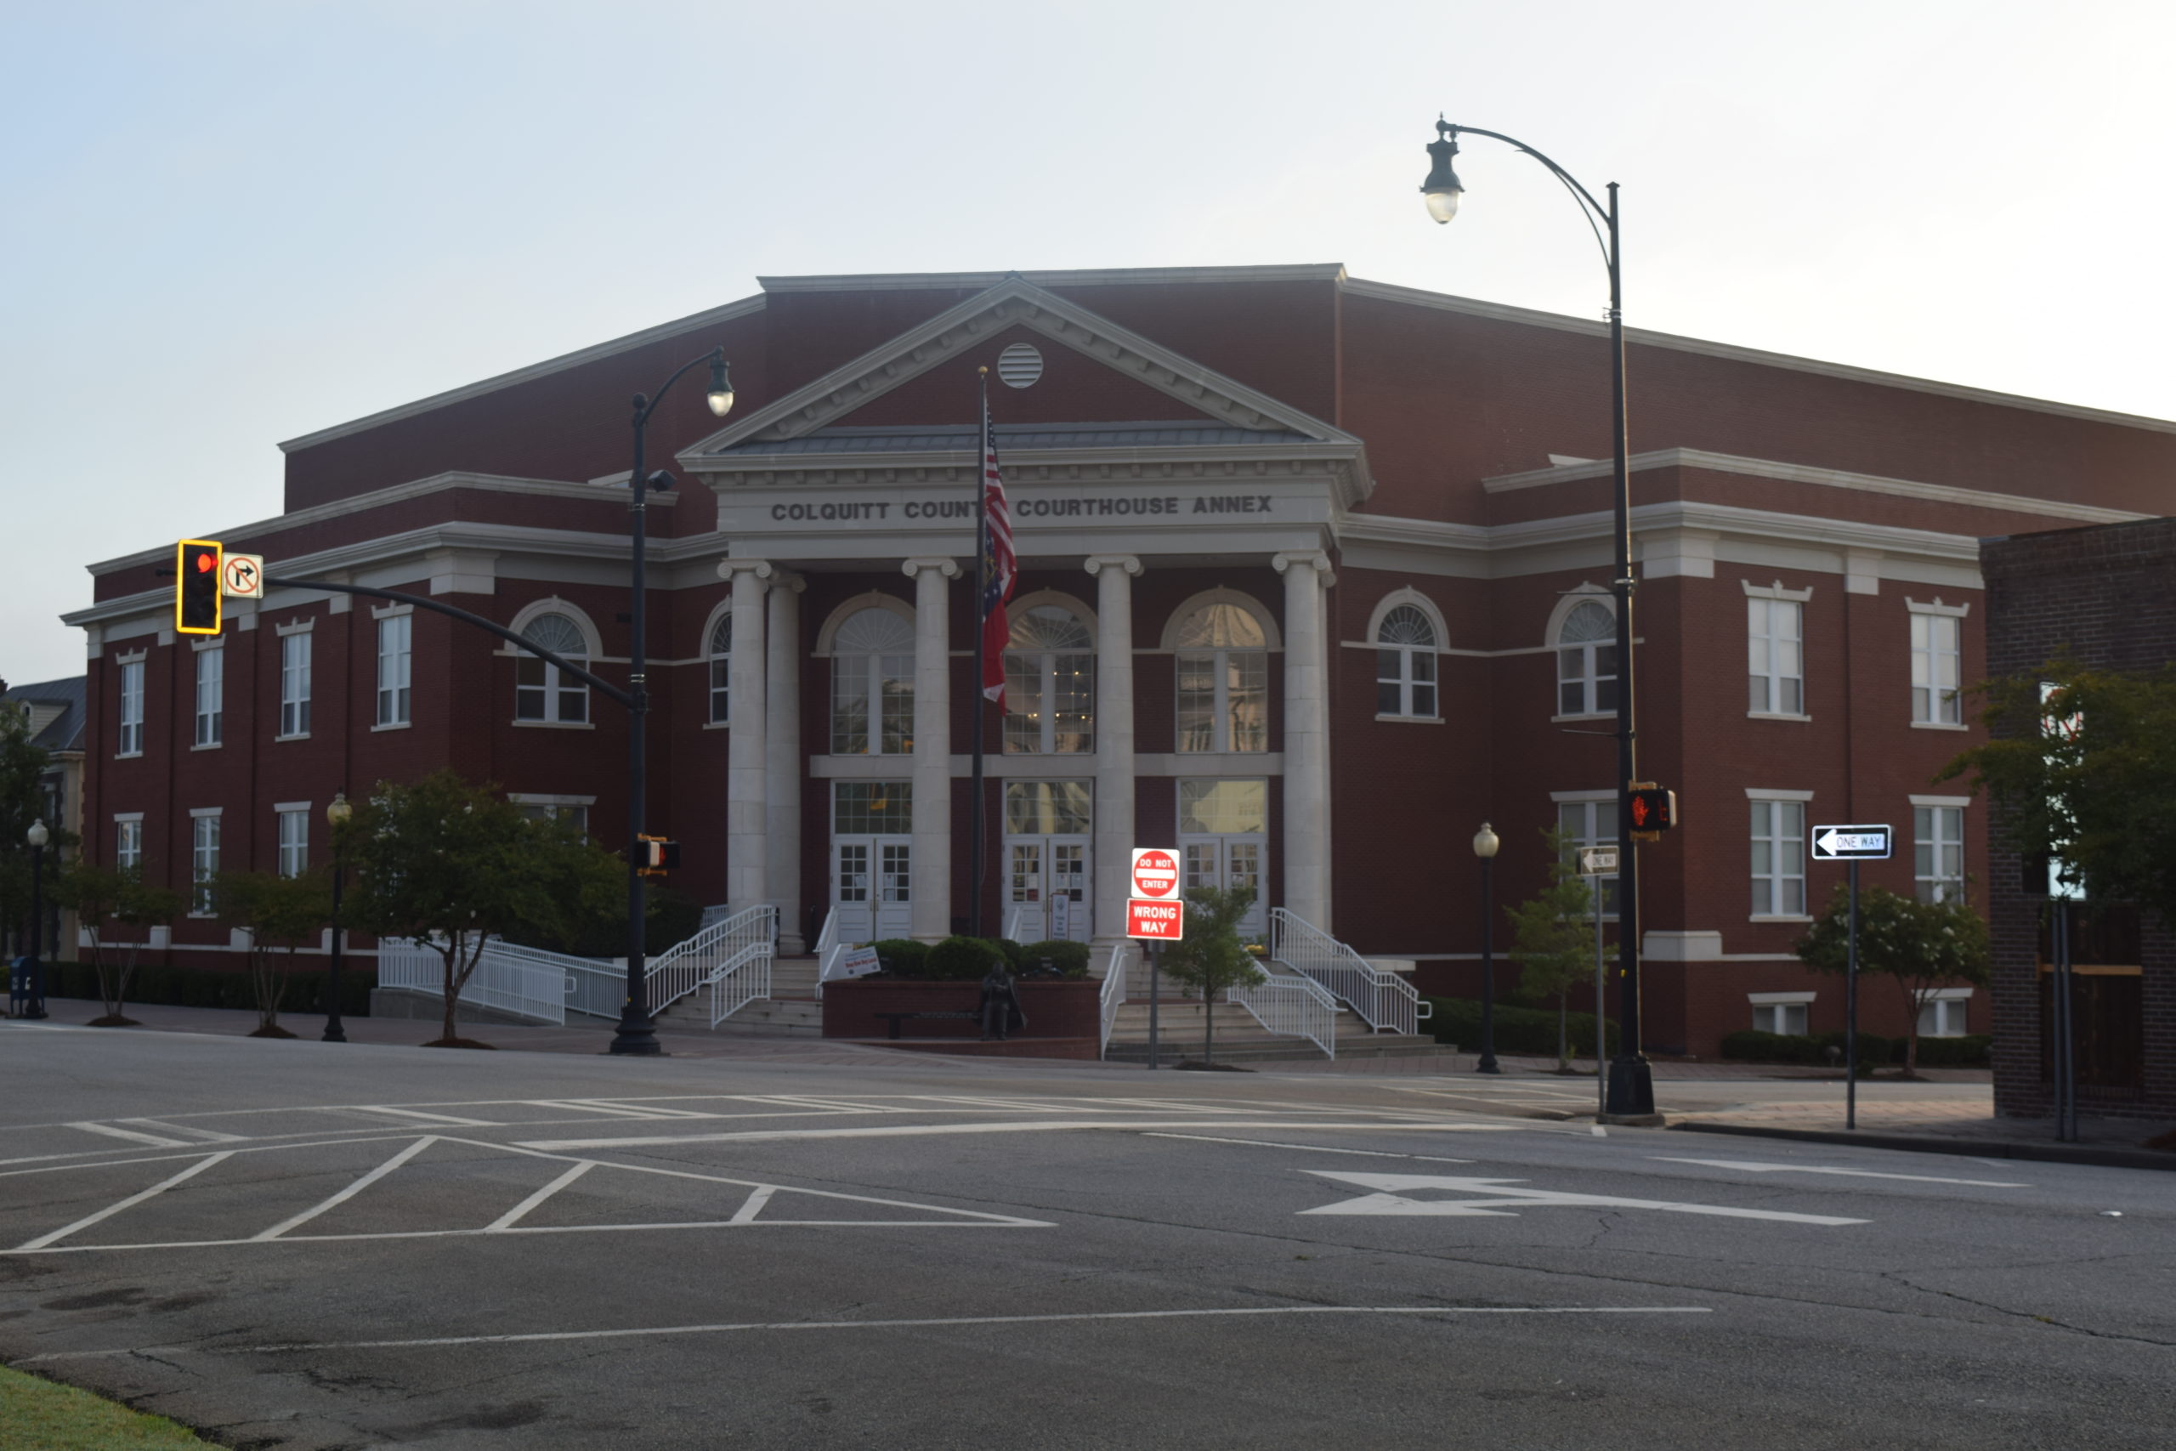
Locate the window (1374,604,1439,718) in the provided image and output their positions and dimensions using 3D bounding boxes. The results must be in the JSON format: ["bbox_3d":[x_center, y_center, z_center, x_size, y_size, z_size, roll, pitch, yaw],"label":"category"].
[{"bbox_3d":[6.293,-1.290,60.796,1.774,2.252,0.250,3,-4,-38],"label":"window"}]

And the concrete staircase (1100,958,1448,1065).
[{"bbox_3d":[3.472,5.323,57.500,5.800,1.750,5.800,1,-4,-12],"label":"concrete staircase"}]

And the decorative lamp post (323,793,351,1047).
[{"bbox_3d":[-12.394,3.170,50.903,0.380,4.116,0.380,-1,-4,7],"label":"decorative lamp post"}]

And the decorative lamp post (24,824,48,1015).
[{"bbox_3d":[-21.740,4.001,63.682,0.380,4.098,0.380,-1,-4,7],"label":"decorative lamp post"}]

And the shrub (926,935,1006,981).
[{"bbox_3d":[-2.148,4.099,54.102,1.400,0.833,1.350,0,-4,7],"label":"shrub"}]

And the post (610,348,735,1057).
[{"bbox_3d":[-5.858,-0.282,44.234,0.750,10.076,2.950,3,-4,-38],"label":"post"}]

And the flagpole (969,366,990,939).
[{"bbox_3d":[-1.912,-0.996,54.612,0.200,10.837,0.200,0,-4,7],"label":"flagpole"}]

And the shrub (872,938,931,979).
[{"bbox_3d":[-3.560,4.459,59.500,1.150,0.850,1.150,0,-4,8],"label":"shrub"}]

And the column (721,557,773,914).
[{"bbox_3d":[-7.004,0.557,63.401,1.030,7.950,0.980,0,-4,8],"label":"column"}]

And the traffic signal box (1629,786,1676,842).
[{"bbox_3d":[6.042,0.936,33.000,0.470,0.618,0.270,-3,-5,40],"label":"traffic signal box"}]

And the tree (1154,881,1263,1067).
[{"bbox_3d":[1.971,4.042,50.012,1.820,2.926,1.800,0,-4,7],"label":"tree"}]

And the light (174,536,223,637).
[{"bbox_3d":[-12.251,-1.897,42.497,0.620,1.306,0.380,3,-4,-38],"label":"light"}]

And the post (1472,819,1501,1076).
[{"bbox_3d":[6.854,3.814,53.005,0.450,4.298,0.450,0,-4,7],"label":"post"}]

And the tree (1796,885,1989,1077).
[{"bbox_3d":[15.867,4.956,59.997,3.950,3.790,3.800,0,-4,7],"label":"tree"}]

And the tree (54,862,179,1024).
[{"bbox_3d":[-18.584,4.152,58.859,2.300,3.074,2.300,-1,-4,7],"label":"tree"}]

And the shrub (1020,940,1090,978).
[{"bbox_3d":[-0.588,4.072,53.351,1.250,0.780,1.150,-1,-4,7],"label":"shrub"}]

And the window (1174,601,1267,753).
[{"bbox_3d":[2.608,-0.953,60.673,1.844,3.018,0.250,-1,-4,7],"label":"window"}]

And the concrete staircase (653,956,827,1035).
[{"bbox_3d":[-5.684,4.862,55.737,2.900,1.300,4.400,3,-4,-38],"label":"concrete staircase"}]

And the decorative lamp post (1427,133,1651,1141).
[{"bbox_3d":[4.743,-1.070,32.529,3.170,10.468,0.520,3,-5,-38],"label":"decorative lamp post"}]

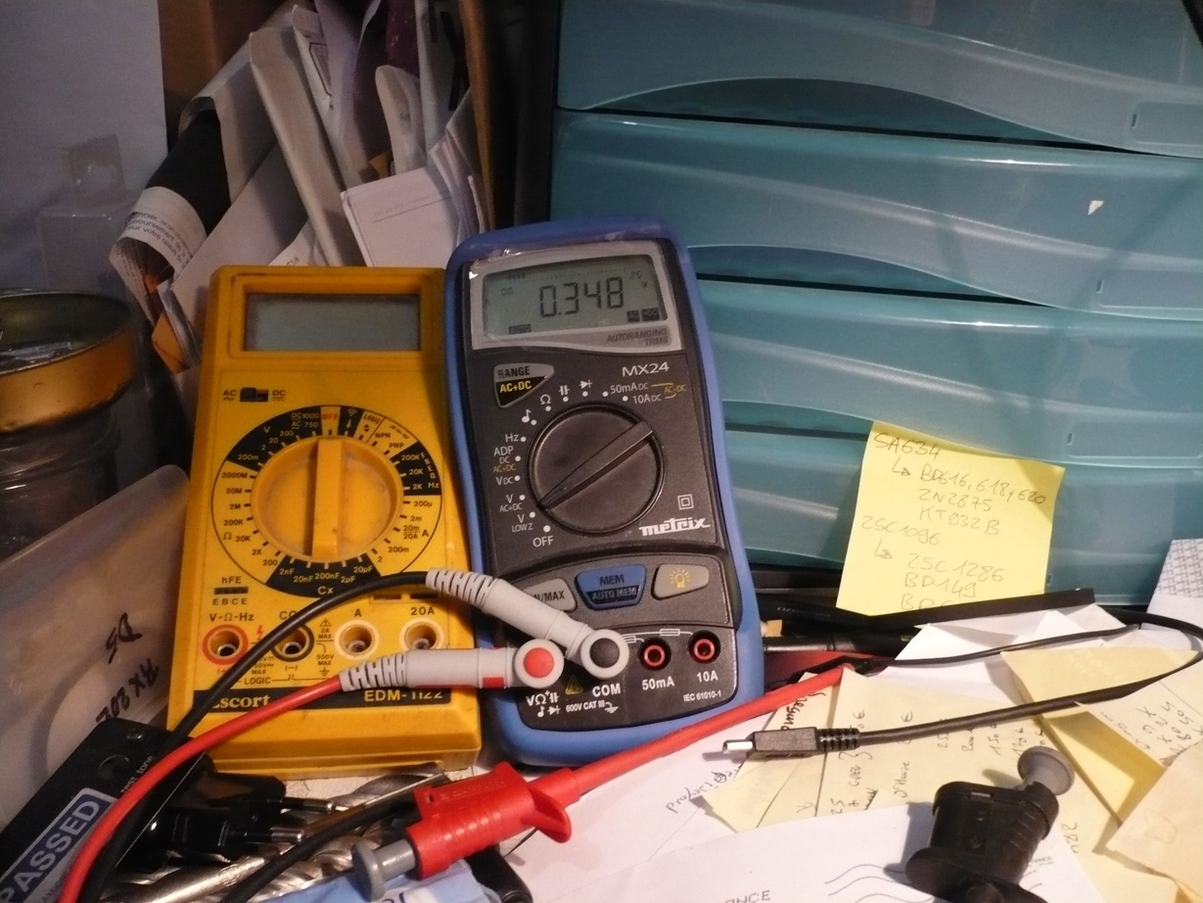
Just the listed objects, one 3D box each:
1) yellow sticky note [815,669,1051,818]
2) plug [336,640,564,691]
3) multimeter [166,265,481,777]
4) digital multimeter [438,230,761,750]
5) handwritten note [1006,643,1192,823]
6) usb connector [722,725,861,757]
[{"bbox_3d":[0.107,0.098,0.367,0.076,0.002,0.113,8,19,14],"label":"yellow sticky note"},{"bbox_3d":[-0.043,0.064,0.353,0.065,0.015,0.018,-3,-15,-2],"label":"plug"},{"bbox_3d":[-0.090,0.015,0.405,0.090,0.037,0.183,0,56,-10],"label":"multimeter"},{"bbox_3d":[-0.001,0.011,0.395,0.087,0.173,0.040,-7,-14,-3],"label":"digital multimeter"},{"bbox_3d":[0.186,0.090,0.391,0.076,0.003,0.110,2,18,-5],"label":"handwritten note"},{"bbox_3d":[0.059,0.089,0.373,0.043,0.007,0.011,-1,19,-12],"label":"usb connector"}]

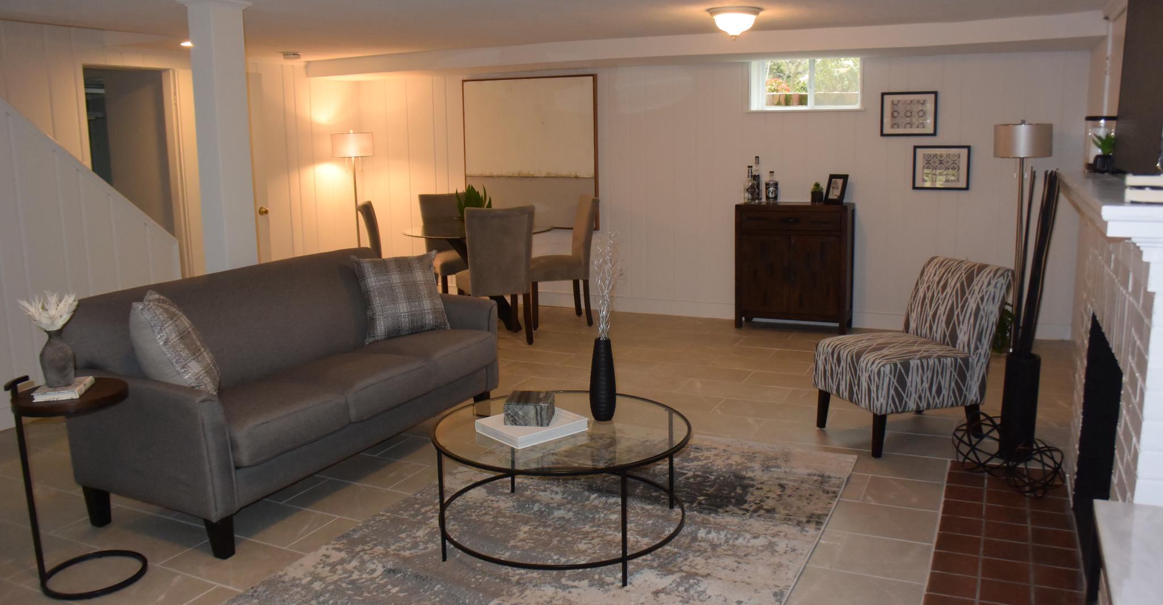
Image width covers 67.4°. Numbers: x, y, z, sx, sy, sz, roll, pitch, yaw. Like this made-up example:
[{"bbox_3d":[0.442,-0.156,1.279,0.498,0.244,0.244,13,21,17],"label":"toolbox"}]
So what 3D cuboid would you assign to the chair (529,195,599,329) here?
[{"bbox_3d":[-0.183,-0.324,6.893,0.560,1.000,0.485,-4,10,-14],"label":"chair"}]

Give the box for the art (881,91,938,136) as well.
[{"bbox_3d":[2.454,-1.416,6.539,0.417,0.339,0.025,4,10,23],"label":"art"}]

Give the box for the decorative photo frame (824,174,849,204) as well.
[{"bbox_3d":[1.942,-0.858,6.643,0.030,0.235,0.180,11,1,-43],"label":"decorative photo frame"}]

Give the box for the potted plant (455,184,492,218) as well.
[{"bbox_3d":[-0.830,-0.721,6.708,0.270,0.340,0.270,4,11,25],"label":"potted plant"}]

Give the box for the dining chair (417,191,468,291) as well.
[{"bbox_3d":[-1.052,-0.404,7.436,0.485,1.000,0.560,-5,11,-19],"label":"dining chair"}]

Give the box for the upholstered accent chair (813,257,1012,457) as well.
[{"bbox_3d":[1.593,0.227,4.263,0.725,0.832,0.535,-4,10,-19],"label":"upholstered accent chair"}]

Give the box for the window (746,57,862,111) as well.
[{"bbox_3d":[1.754,-1.712,6.838,0.860,0.420,0.100,4,10,23],"label":"window"}]

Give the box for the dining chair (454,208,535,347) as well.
[{"bbox_3d":[-0.639,-0.207,6.277,0.485,1.000,0.560,-4,10,-16],"label":"dining chair"}]

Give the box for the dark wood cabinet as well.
[{"bbox_3d":[1.603,-0.268,6.564,0.810,0.940,0.300,4,11,25],"label":"dark wood cabinet"}]

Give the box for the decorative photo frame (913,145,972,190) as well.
[{"bbox_3d":[2.685,-1.005,6.509,0.417,0.339,0.025,4,10,23],"label":"decorative photo frame"}]

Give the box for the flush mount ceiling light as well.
[{"bbox_3d":[0.962,-1.745,5.489,0.347,0.180,0.347,4,10,23],"label":"flush mount ceiling light"}]

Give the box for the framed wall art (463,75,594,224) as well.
[{"bbox_3d":[-0.455,-1.283,7.526,1.285,1.285,0.050,4,11,25],"label":"framed wall art"}]

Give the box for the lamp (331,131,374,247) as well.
[{"bbox_3d":[-1.986,-0.712,7.785,0.370,1.580,0.370,4,10,23],"label":"lamp"}]

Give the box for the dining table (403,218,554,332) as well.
[{"bbox_3d":[-0.789,-0.181,6.822,1.170,0.765,1.170,-1,10,0],"label":"dining table"}]

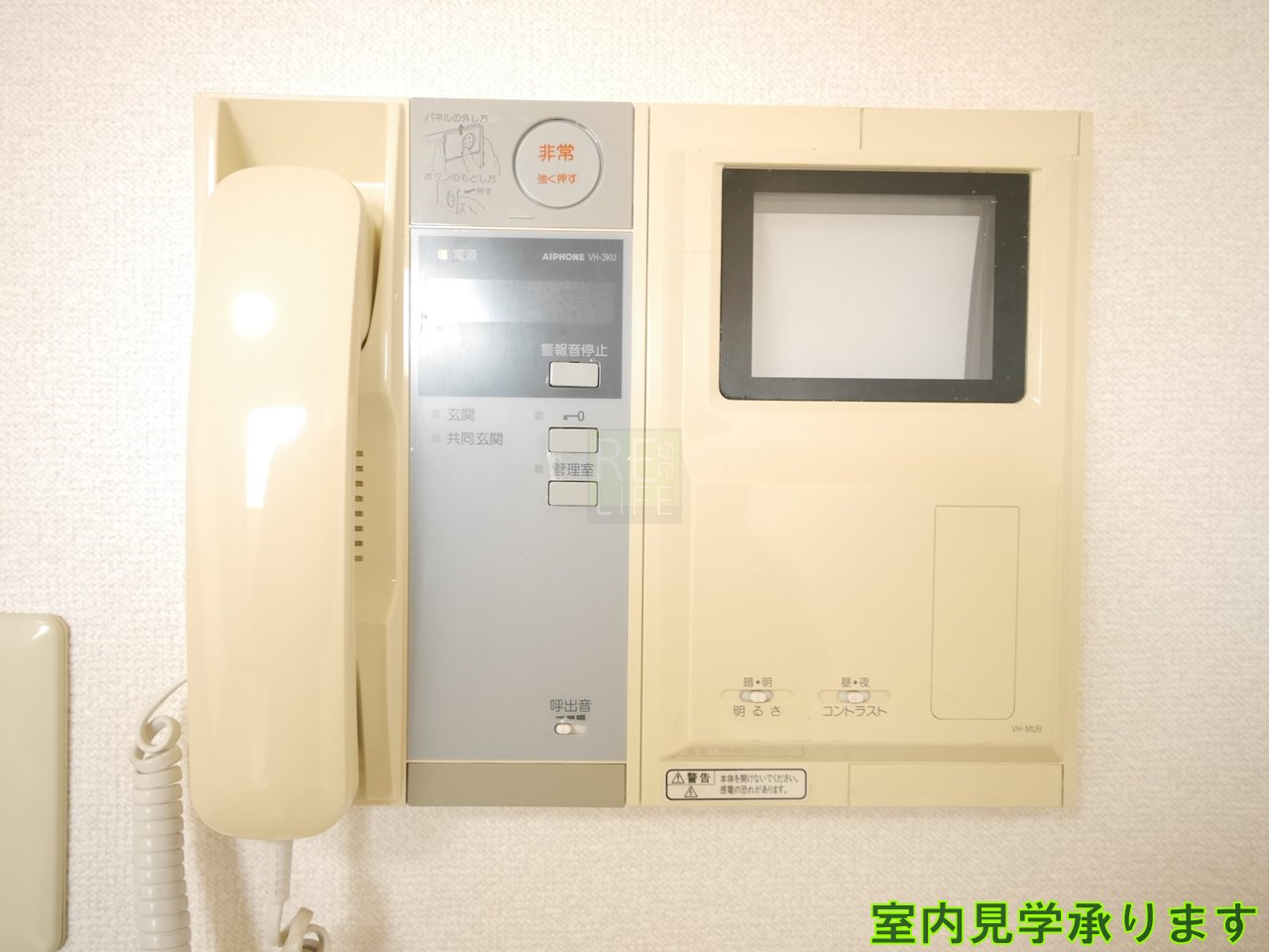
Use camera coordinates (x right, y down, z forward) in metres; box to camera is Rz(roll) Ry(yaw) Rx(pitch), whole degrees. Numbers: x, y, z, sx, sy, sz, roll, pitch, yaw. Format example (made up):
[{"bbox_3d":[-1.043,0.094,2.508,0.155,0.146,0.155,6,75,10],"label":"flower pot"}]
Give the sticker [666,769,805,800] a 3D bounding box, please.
[{"bbox_3d":[0.033,0.101,0.338,0.047,0.011,0.001,0,2,-2],"label":"sticker"}]

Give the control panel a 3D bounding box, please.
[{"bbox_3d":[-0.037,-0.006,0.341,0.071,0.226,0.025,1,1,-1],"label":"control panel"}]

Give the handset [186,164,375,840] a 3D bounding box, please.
[{"bbox_3d":[-0.107,0.006,0.319,0.047,0.203,0.048,0,-1,-2],"label":"handset"}]

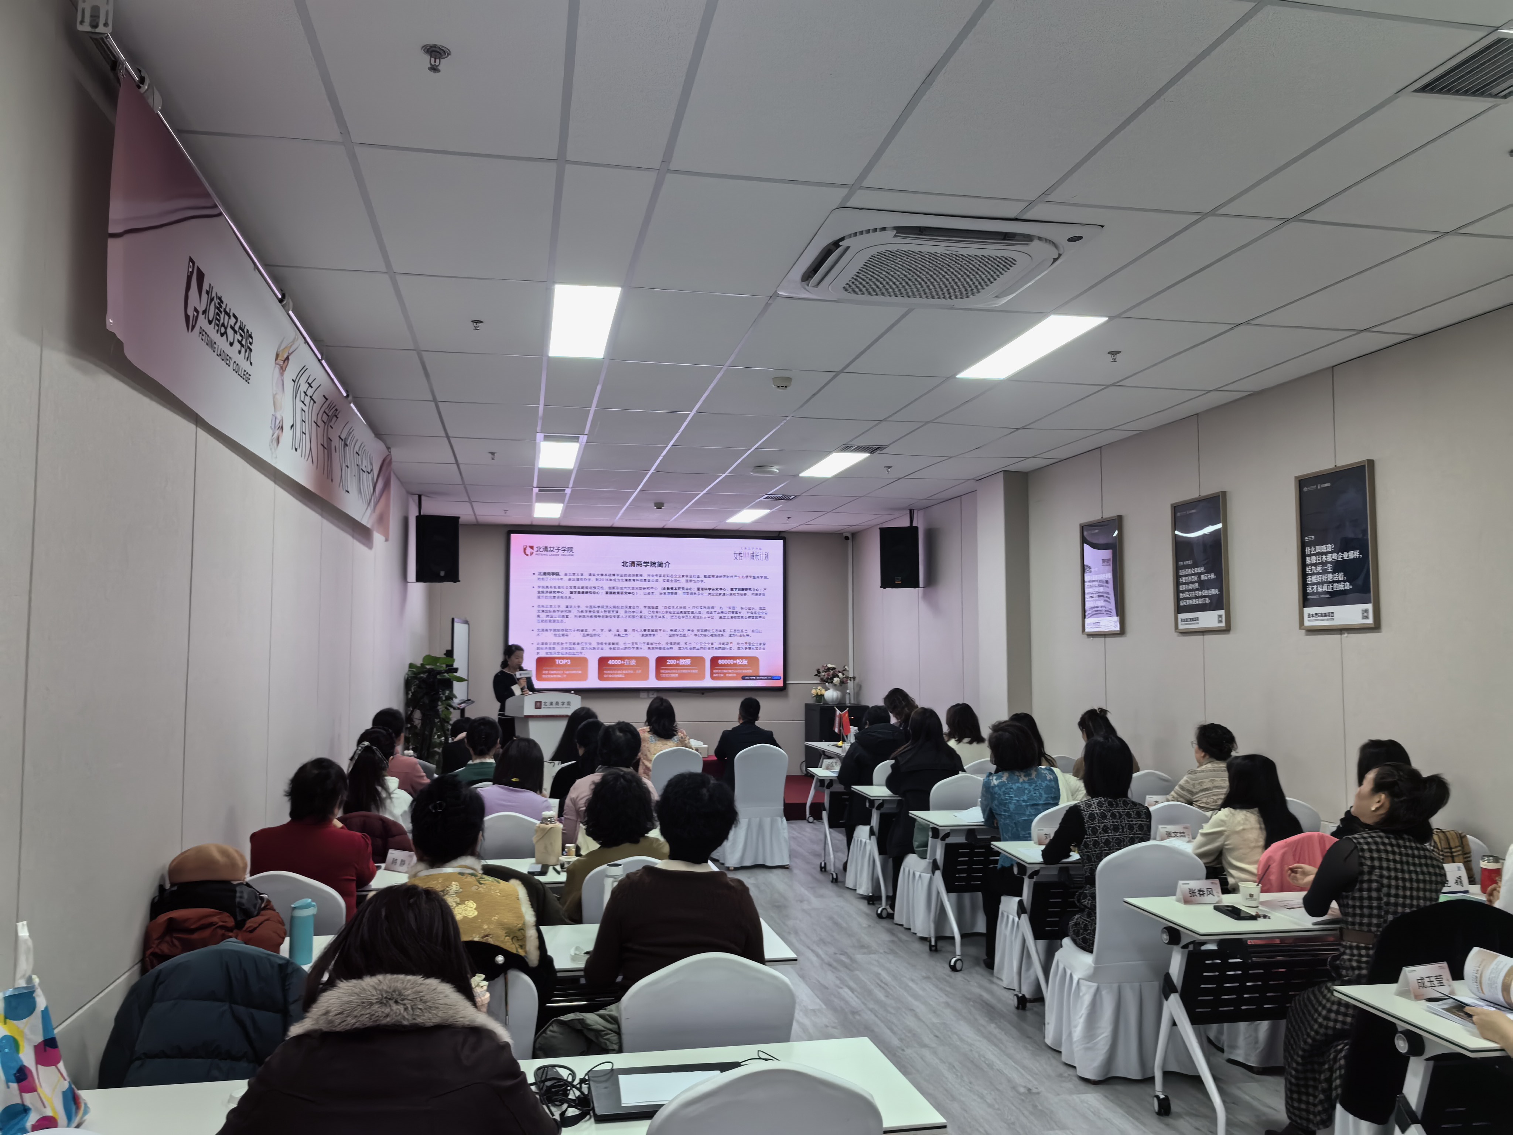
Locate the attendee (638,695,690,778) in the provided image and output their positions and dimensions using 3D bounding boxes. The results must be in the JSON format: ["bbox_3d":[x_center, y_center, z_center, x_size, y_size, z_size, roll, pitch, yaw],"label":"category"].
[{"bbox_3d":[-0.720,1.602,8.943,0.450,1.260,0.720,1,-4,-16],"label":"attendee"}]

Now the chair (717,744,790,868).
[{"bbox_3d":[-0.017,1.806,9.058,0.480,0.925,0.550,1,-4,-11],"label":"chair"}]

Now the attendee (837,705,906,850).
[{"bbox_3d":[0.812,1.584,8.206,0.500,1.250,0.720,1,-4,-11],"label":"attendee"}]

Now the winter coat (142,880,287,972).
[{"bbox_3d":[-1.524,1.003,3.345,0.390,0.240,0.360,1,-4,-11],"label":"winter coat"}]

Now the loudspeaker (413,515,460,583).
[{"bbox_3d":[-2.924,-0.173,10.794,0.360,0.590,0.340,3,-5,-31],"label":"loudspeaker"}]

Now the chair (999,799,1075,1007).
[{"bbox_3d":[1.451,1.568,5.738,0.460,0.900,0.520,1,-4,-11],"label":"chair"}]

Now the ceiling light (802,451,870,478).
[{"bbox_3d":[0.599,-0.783,9.242,0.290,0.040,1.180,1,-4,-11],"label":"ceiling light"}]

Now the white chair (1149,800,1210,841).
[{"bbox_3d":[2.018,1.609,5.971,0.470,0.900,0.530,1,-4,-11],"label":"white chair"}]

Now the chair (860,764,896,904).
[{"bbox_3d":[0.896,1.747,8.126,0.440,0.900,0.520,2,-4,-18],"label":"chair"}]

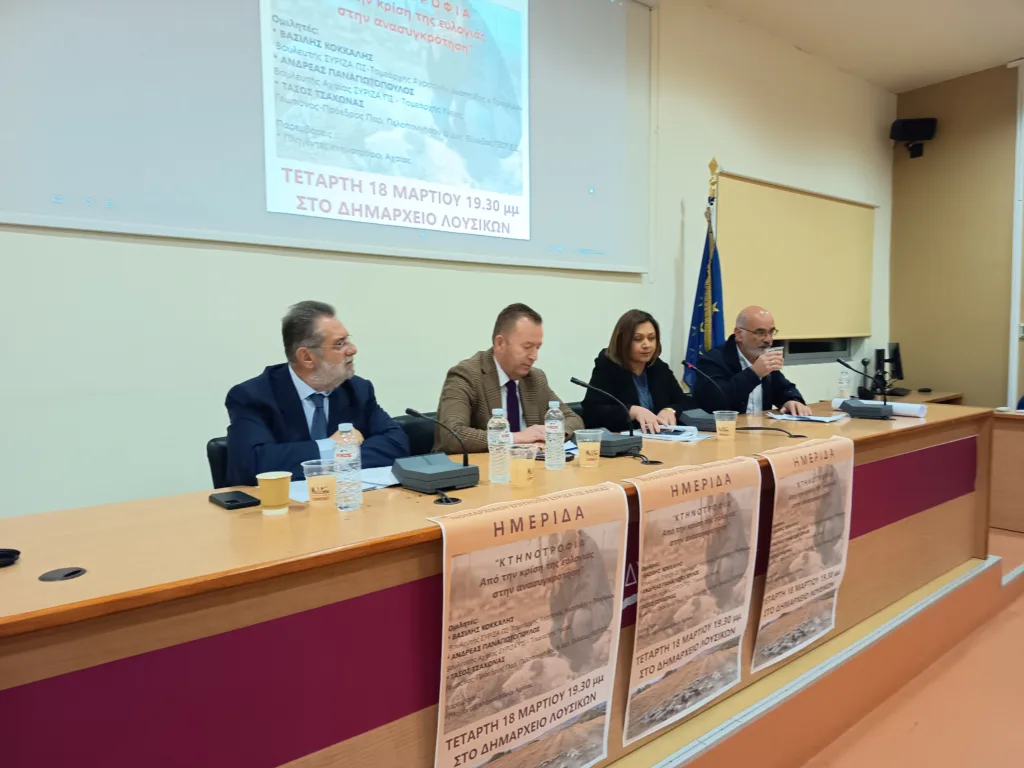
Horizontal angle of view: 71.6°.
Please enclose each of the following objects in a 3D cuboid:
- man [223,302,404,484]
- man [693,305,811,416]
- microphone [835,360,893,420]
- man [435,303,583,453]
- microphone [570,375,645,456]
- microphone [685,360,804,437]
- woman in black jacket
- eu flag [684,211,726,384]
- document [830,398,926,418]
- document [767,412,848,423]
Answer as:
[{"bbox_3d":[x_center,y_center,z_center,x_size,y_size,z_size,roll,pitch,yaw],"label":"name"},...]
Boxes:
[{"bbox_3d":[-0.639,0.379,2.211,0.720,1.260,0.560,4,6,43],"label":"man"},{"bbox_3d":[1.214,0.240,3.730,0.600,1.282,0.720,-4,6,-42],"label":"man"},{"bbox_3d":[1.663,0.023,3.382,0.260,0.260,0.170,3,6,40],"label":"microphone"},{"bbox_3d":[-0.015,0.332,2.709,0.580,1.270,0.700,-4,6,-39],"label":"man"},{"bbox_3d":[0.294,0.109,2.512,0.170,0.240,0.330,-4,6,-41],"label":"microphone"},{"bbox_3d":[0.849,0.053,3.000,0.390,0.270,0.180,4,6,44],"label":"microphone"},{"bbox_3d":[0.520,0.299,3.176,0.540,1.257,0.680,-3,5,-27],"label":"woman in black jacket"},{"bbox_3d":[1.188,-0.501,4.390,0.320,1.220,0.240,-4,6,-39],"label":"eu flag"},{"bbox_3d":[1.781,0.115,3.468,0.063,0.063,0.420,-4,6,-41],"label":"document"},{"bbox_3d":[1.392,0.146,3.372,0.290,0.020,0.340,3,6,40],"label":"document"}]

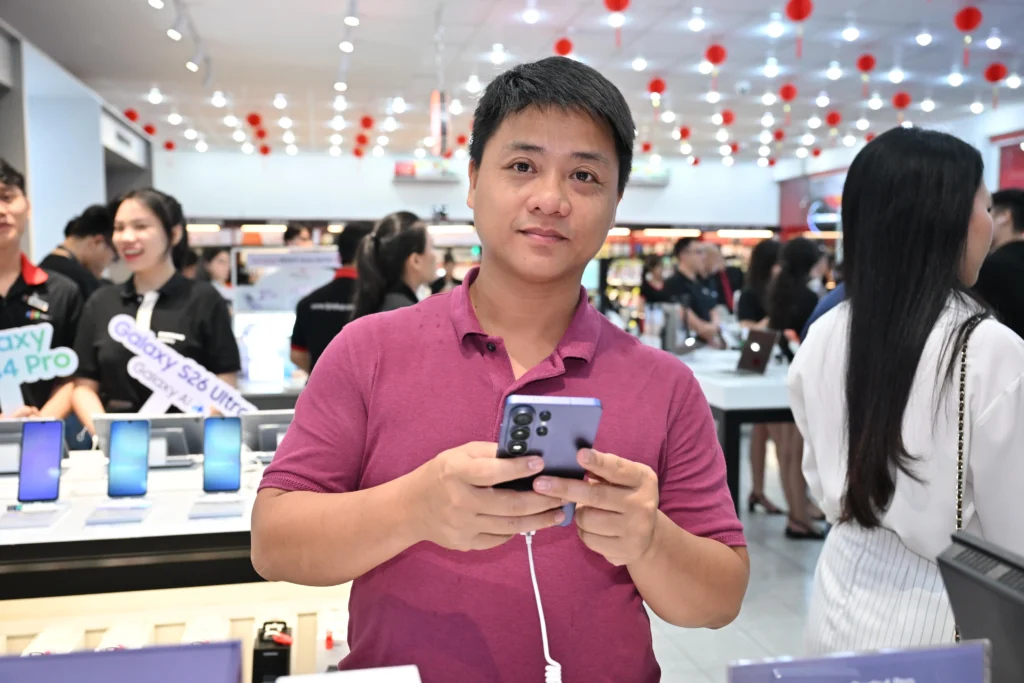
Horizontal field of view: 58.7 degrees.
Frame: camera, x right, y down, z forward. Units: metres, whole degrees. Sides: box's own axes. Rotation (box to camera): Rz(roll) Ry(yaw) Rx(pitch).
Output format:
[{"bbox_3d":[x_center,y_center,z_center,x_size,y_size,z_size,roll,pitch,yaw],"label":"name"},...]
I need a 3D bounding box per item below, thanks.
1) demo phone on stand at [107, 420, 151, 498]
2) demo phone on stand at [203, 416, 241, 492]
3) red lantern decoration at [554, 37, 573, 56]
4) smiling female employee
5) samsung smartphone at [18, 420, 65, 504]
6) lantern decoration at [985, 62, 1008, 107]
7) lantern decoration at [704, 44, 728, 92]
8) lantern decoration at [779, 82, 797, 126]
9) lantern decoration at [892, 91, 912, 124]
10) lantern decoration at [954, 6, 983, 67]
[{"bbox_3d":[-0.826,0.253,1.964,0.078,0.165,0.008,-1,-11,-10],"label":"demo phone on stand"},{"bbox_3d":[-0.639,0.251,2.011,0.078,0.165,0.008,-1,-11,-10],"label":"demo phone on stand"},{"bbox_3d":[0.370,-2.023,6.566,0.154,0.350,0.154,-1,4,-12],"label":"red lantern decoration"},{"bbox_3d":[-1.043,0.361,2.708,0.480,1.620,0.360,0,4,-5],"label":"smiling female employee"},{"bbox_3d":[-0.985,0.251,1.907,0.078,0.166,0.008,-1,-11,-10],"label":"samsung smartphone"},{"bbox_3d":[3.907,-2.073,7.360,0.154,0.350,0.154,-1,4,-12],"label":"lantern decoration"},{"bbox_3d":[1.521,-2.041,6.792,0.154,0.350,0.154,-1,4,-12],"label":"lantern decoration"},{"bbox_3d":[2.496,-2.150,8.232,0.154,0.350,0.154,-1,4,-12],"label":"lantern decoration"},{"bbox_3d":[3.651,-2.162,8.541,0.154,0.350,0.154,-1,4,-12],"label":"lantern decoration"},{"bbox_3d":[2.959,-1.993,5.913,0.154,0.350,0.154,-1,4,-12],"label":"lantern decoration"}]

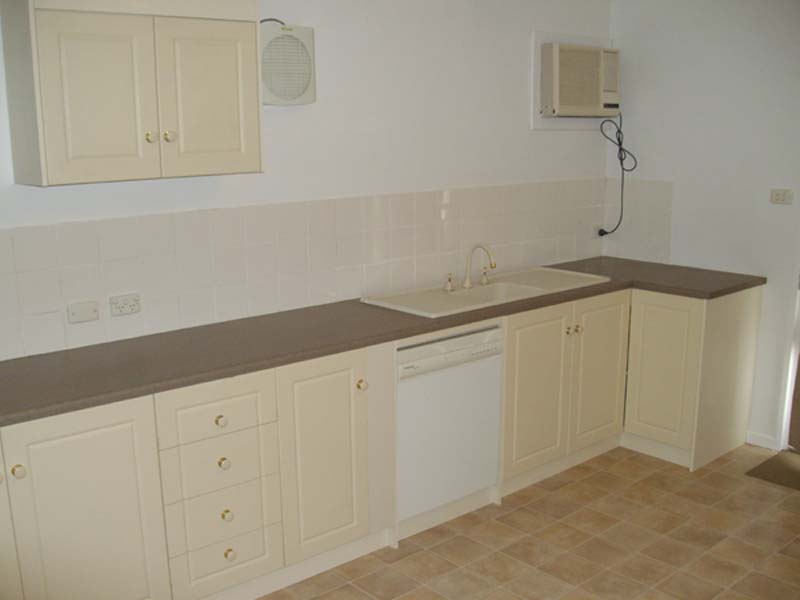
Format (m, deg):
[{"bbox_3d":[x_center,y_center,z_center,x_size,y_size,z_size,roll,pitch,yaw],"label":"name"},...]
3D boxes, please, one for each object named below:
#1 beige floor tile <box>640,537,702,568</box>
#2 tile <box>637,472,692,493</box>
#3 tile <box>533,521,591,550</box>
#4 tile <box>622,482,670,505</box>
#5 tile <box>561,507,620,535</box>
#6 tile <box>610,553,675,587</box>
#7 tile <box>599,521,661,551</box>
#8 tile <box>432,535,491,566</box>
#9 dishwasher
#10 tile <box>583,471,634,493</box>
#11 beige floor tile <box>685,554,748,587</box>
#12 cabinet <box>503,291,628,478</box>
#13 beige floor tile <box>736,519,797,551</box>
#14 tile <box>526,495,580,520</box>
[{"bbox_3d":[1.082,1.013,3.327,0.196,0.010,0.184,-10,15,-41],"label":"beige floor tile"},{"bbox_3d":[1.292,0.894,4.050,0.203,0.010,0.196,-10,15,-41],"label":"tile"},{"bbox_3d":[0.687,0.999,3.517,0.203,0.010,0.196,-10,15,-41],"label":"tile"},{"bbox_3d":[1.131,0.905,3.872,0.201,0.010,0.186,-10,15,-41],"label":"tile"},{"bbox_3d":[0.839,0.973,3.650,0.203,0.010,0.196,-10,15,-41],"label":"tile"},{"bbox_3d":[0.943,1.046,3.224,0.195,0.010,0.195,-10,15,-40],"label":"tile"},{"bbox_3d":[0.955,0.987,3.462,0.196,0.010,0.183,-10,15,-41],"label":"tile"},{"bbox_3d":[0.253,1.020,3.385,0.195,0.010,0.195,-10,15,-40],"label":"tile"},{"bbox_3d":[0.032,0.495,3.678,0.597,0.783,0.566,-10,15,-40],"label":"dishwasher"},{"bbox_3d":[0.999,0.883,4.028,0.195,0.010,0.195,-10,15,-40],"label":"tile"},{"bbox_3d":[1.212,1.039,3.191,0.192,0.010,0.185,-10,15,-41],"label":"beige floor tile"},{"bbox_3d":[0.631,0.348,4.202,0.935,0.757,0.560,-10,15,-40],"label":"cabinet"},{"bbox_3d":[1.521,0.990,3.470,0.195,0.010,0.195,-10,15,-40],"label":"beige floor tile"},{"bbox_3d":[0.701,0.938,3.770,0.195,0.010,0.195,-10,15,-40],"label":"tile"}]

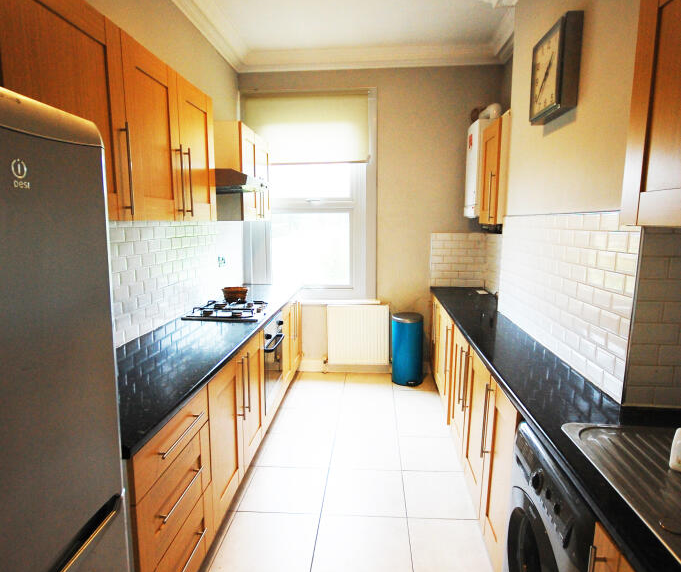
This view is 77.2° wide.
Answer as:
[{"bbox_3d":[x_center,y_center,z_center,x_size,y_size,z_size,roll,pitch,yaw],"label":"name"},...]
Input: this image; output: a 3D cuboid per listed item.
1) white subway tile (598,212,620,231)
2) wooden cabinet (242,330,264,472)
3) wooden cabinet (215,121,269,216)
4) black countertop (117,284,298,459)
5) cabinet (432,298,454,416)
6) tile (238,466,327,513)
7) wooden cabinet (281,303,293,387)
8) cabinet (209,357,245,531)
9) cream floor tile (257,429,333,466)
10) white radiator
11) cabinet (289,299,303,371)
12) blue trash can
[{"bbox_3d":[1.097,-0.262,1.740,0.010,0.077,0.145,1,9,5],"label":"white subway tile"},{"bbox_3d":[-0.814,0.686,2.670,0.570,0.714,0.509,0,9,4],"label":"wooden cabinet"},{"bbox_3d":[-0.891,-0.940,3.722,0.357,0.739,0.886,0,9,4],"label":"wooden cabinet"},{"bbox_3d":[-0.823,0.262,2.844,0.633,0.042,3.132,0,9,4],"label":"black countertop"},{"bbox_3d":[1.148,0.547,3.644,0.580,0.727,1.120,1,9,5],"label":"cabinet"},{"bbox_3d":[-0.322,1.210,2.550,0.464,0.010,0.439,0,9,4],"label":"tile"},{"bbox_3d":[-0.737,0.530,3.661,0.580,0.727,0.443,1,9,4],"label":"wooden cabinet"},{"bbox_3d":[-0.856,0.757,2.180,0.580,0.727,0.477,1,9,4],"label":"cabinet"},{"bbox_3d":[-0.293,1.150,3.016,0.465,0.010,0.450,1,9,4],"label":"cream floor tile"},{"bbox_3d":[0.182,0.503,4.364,0.620,0.630,0.100,1,9,4],"label":"white radiator"},{"bbox_3d":[-0.700,0.457,4.182,0.570,0.714,0.534,0,9,4],"label":"cabinet"},{"bbox_3d":[0.666,0.621,4.228,0.298,0.690,0.298,0,9,0],"label":"blue trash can"}]

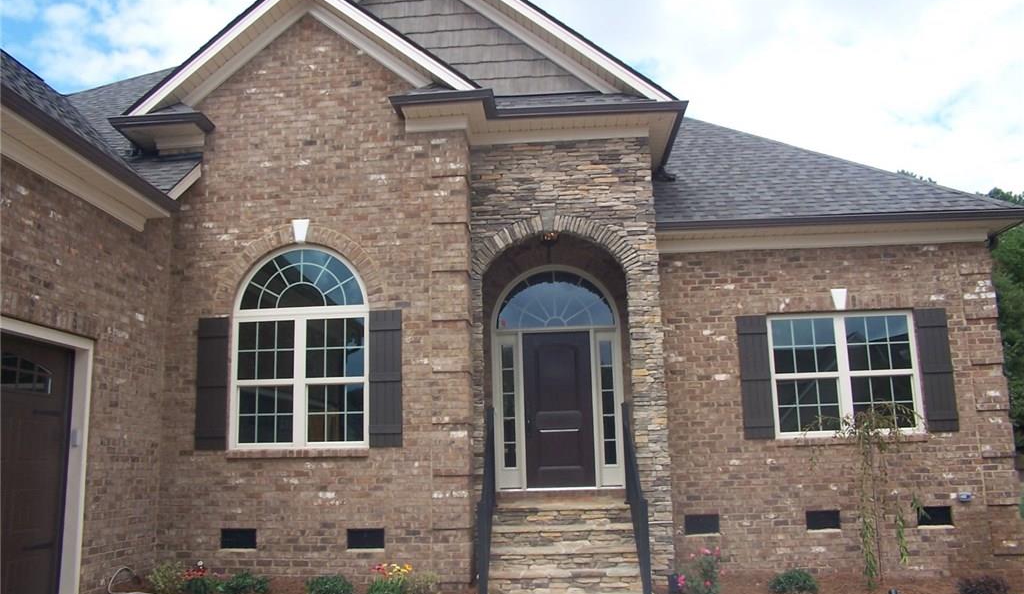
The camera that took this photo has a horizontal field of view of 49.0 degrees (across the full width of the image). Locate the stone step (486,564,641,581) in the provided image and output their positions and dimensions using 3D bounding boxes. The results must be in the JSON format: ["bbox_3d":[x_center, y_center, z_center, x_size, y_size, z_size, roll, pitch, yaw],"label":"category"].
[{"bbox_3d":[0.528,2.714,11.094,1.620,0.180,0.320,-2,-9,2],"label":"stone step"}]

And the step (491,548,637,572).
[{"bbox_3d":[0.529,2.658,11.437,1.600,0.200,0.320,-2,-9,2],"label":"step"}]

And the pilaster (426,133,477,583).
[{"bbox_3d":[-0.688,0.636,12.697,0.400,5.000,0.380,-2,-9,2],"label":"pilaster"}]

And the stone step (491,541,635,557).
[{"bbox_3d":[0.528,2.537,11.400,1.580,0.150,0.340,-2,-11,5],"label":"stone step"}]

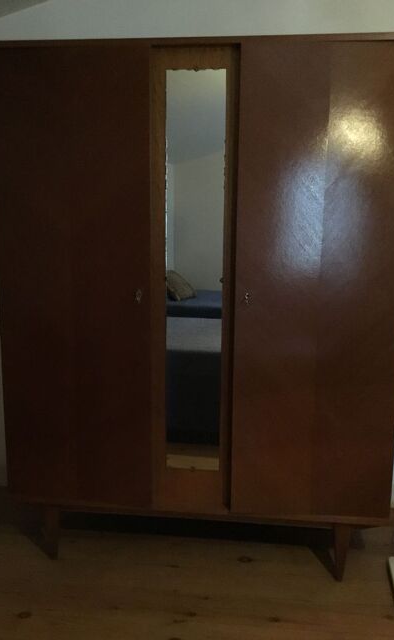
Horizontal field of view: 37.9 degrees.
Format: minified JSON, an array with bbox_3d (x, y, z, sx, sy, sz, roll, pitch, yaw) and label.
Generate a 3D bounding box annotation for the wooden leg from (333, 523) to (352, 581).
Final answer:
[{"bbox_3d":[0.521,0.825,2.080,0.051,0.223,0.051,2,10,6],"label":"wooden leg"}]

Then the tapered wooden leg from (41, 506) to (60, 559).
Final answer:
[{"bbox_3d":[-0.549,0.796,2.184,0.051,0.223,0.051,2,10,6],"label":"tapered wooden leg"}]

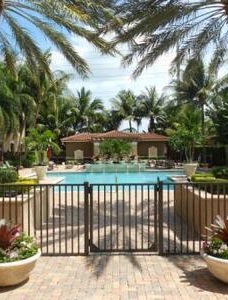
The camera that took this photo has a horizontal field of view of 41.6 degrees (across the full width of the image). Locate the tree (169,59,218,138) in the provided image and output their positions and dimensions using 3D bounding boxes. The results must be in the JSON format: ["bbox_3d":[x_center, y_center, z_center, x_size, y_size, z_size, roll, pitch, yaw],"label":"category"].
[{"bbox_3d":[9.100,-4.400,34.000,5.400,12.200,5.400,0,0,0],"label":"tree"}]

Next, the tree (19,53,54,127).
[{"bbox_3d":[-7.200,-3.600,28.000,3.800,10.800,3.800,0,0,0],"label":"tree"}]

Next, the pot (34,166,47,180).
[{"bbox_3d":[-4.750,1.500,19.500,0.840,0.900,0.840,0,-1,0],"label":"pot"}]

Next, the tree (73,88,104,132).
[{"bbox_3d":[-3.900,-3.700,46.000,4.900,11.000,4.900,0,0,0],"label":"tree"}]

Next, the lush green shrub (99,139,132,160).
[{"bbox_3d":[0.180,0.150,36.000,4.000,2.900,3.800,0,0,0],"label":"lush green shrub"}]

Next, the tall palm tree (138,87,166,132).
[{"bbox_3d":[6.400,-4.200,50.000,5.000,12.700,5.000,0,-1,0],"label":"tall palm tree"}]

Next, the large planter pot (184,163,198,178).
[{"bbox_3d":[4.530,1.300,17.500,0.790,0.890,0.790,0,0,0],"label":"large planter pot"}]

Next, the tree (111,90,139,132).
[{"bbox_3d":[1.660,-3.900,50.000,4.900,12.100,4.900,0,-1,0],"label":"tree"}]

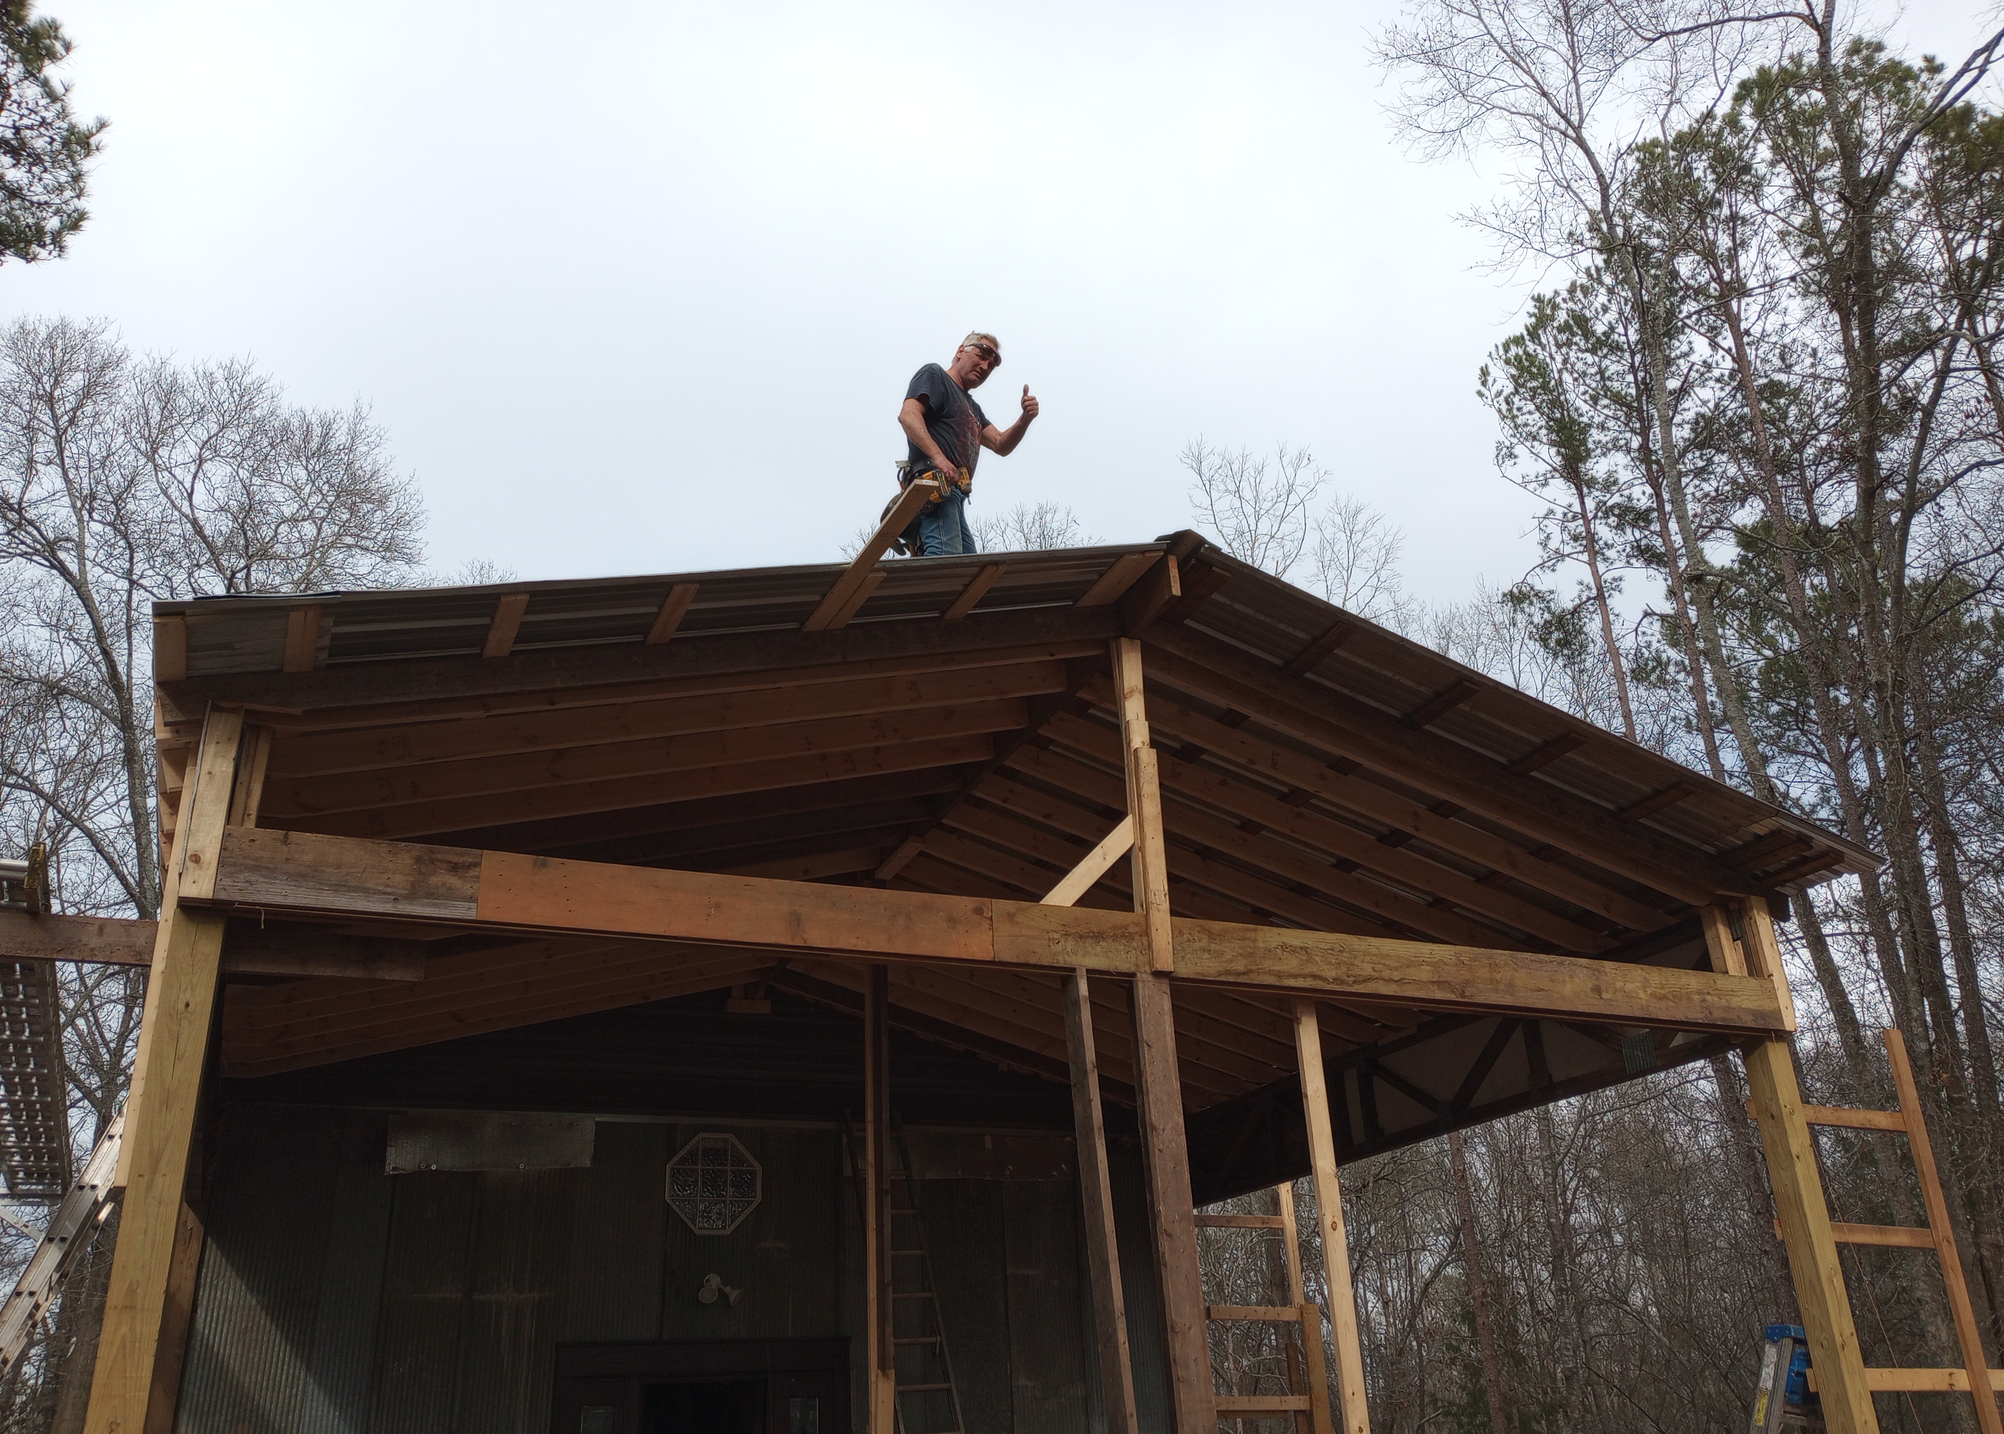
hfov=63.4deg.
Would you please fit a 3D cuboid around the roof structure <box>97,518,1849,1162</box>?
[{"bbox_3d":[-0.357,1.146,8.548,7.270,1.800,5.570,8,-27,-23],"label":"roof structure"}]

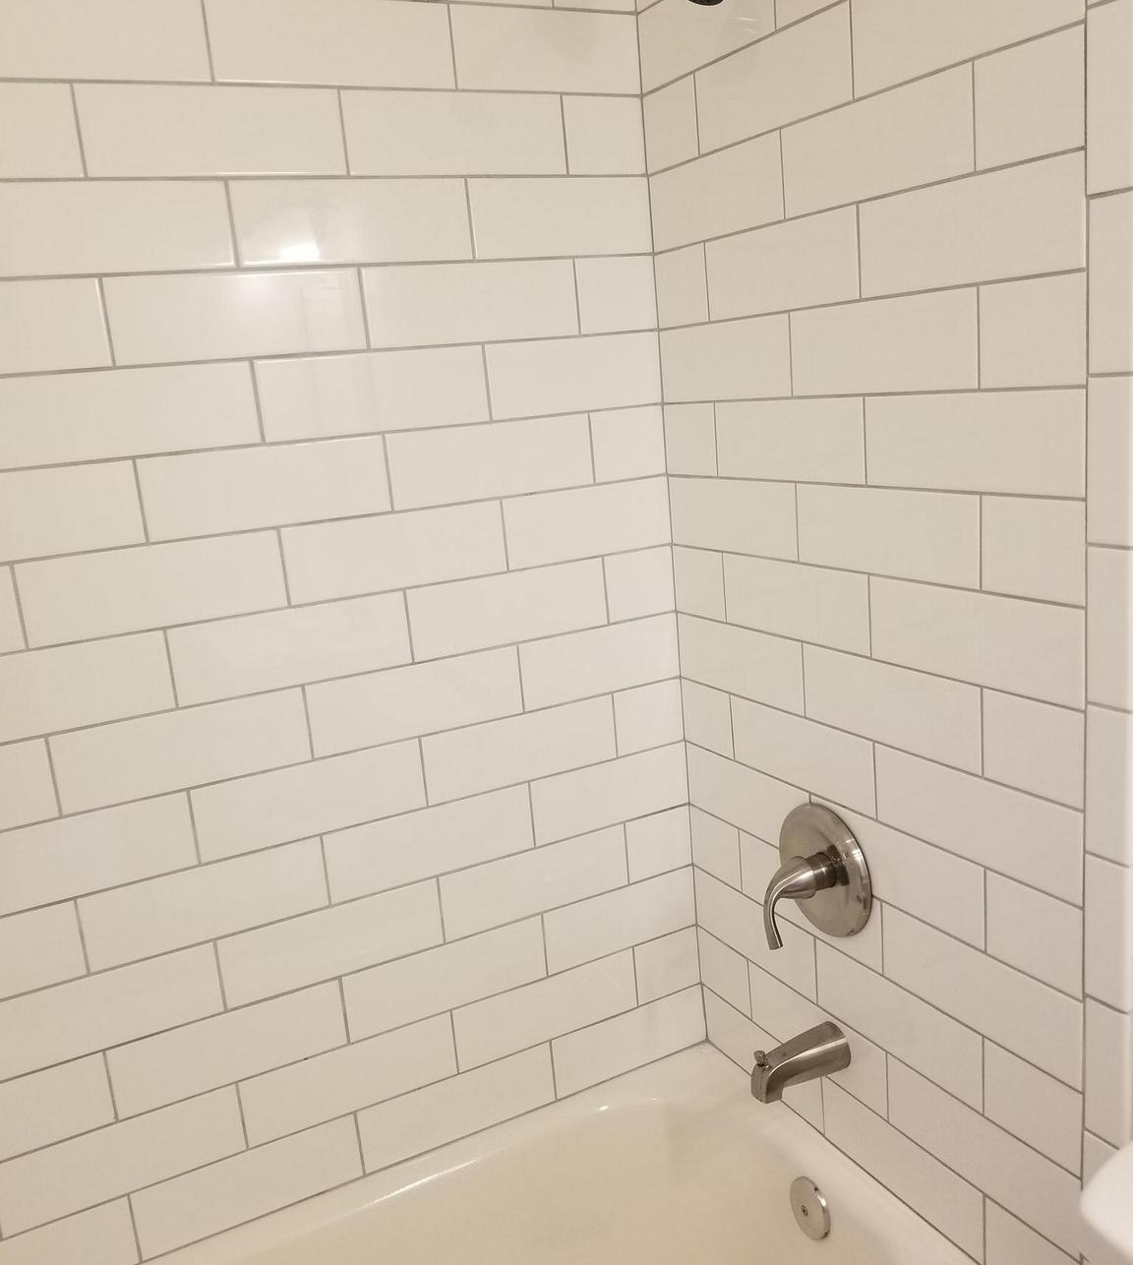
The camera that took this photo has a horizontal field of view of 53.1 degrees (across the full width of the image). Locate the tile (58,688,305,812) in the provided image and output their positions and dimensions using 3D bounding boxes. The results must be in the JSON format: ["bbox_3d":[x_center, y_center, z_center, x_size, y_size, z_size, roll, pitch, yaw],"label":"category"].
[{"bbox_3d":[-0.475,0.145,1.422,0.304,0.101,0.009,-11,14,-26],"label":"tile"}]

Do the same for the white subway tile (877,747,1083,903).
[{"bbox_3d":[0.453,0.204,1.266,0.010,0.101,0.296,-11,14,-26],"label":"white subway tile"}]

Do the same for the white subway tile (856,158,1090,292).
[{"bbox_3d":[0.399,-0.401,1.140,0.010,0.102,0.286,-12,14,-26],"label":"white subway tile"}]

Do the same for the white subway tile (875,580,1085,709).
[{"bbox_3d":[0.431,0.004,1.212,0.009,0.101,0.298,-11,14,-26],"label":"white subway tile"}]

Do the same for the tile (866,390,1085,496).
[{"bbox_3d":[0.419,-0.199,1.184,0.009,0.102,0.289,-11,13,-26],"label":"tile"}]

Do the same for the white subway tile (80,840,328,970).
[{"bbox_3d":[-0.462,0.349,1.473,0.303,0.101,0.009,-11,14,-25],"label":"white subway tile"}]

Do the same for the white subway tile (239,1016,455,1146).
[{"bbox_3d":[-0.302,0.628,1.606,0.305,0.101,0.010,-11,14,-26],"label":"white subway tile"}]

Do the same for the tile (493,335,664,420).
[{"bbox_3d":[0.013,-0.362,1.601,0.274,0.101,0.010,-11,14,-26],"label":"tile"}]

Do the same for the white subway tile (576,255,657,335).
[{"bbox_3d":[0.072,-0.478,1.609,0.124,0.102,0.009,-11,13,-25],"label":"white subway tile"}]

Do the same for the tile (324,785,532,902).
[{"bbox_3d":[-0.189,0.295,1.608,0.305,0.101,0.010,-11,14,-26],"label":"tile"}]

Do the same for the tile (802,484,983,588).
[{"bbox_3d":[0.367,-0.117,1.312,0.010,0.101,0.298,-11,14,-26],"label":"tile"}]

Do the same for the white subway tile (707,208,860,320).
[{"bbox_3d":[0.259,-0.443,1.383,0.009,0.101,0.298,-11,14,-26],"label":"white subway tile"}]

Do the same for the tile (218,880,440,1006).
[{"bbox_3d":[-0.319,0.426,1.564,0.304,0.102,0.009,-11,13,-25],"label":"tile"}]

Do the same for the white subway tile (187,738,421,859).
[{"bbox_3d":[-0.338,0.221,1.514,0.305,0.101,0.009,-11,13,-25],"label":"white subway tile"}]

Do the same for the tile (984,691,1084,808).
[{"bbox_3d":[0.484,0.118,1.168,0.009,0.101,0.122,-11,13,-26],"label":"tile"}]

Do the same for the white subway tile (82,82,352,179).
[{"bbox_3d":[-0.413,-0.591,1.343,0.304,0.102,0.010,-11,14,-25],"label":"white subway tile"}]

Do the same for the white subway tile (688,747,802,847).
[{"bbox_3d":[0.264,0.243,1.658,0.009,0.101,0.293,-11,14,-26],"label":"white subway tile"}]

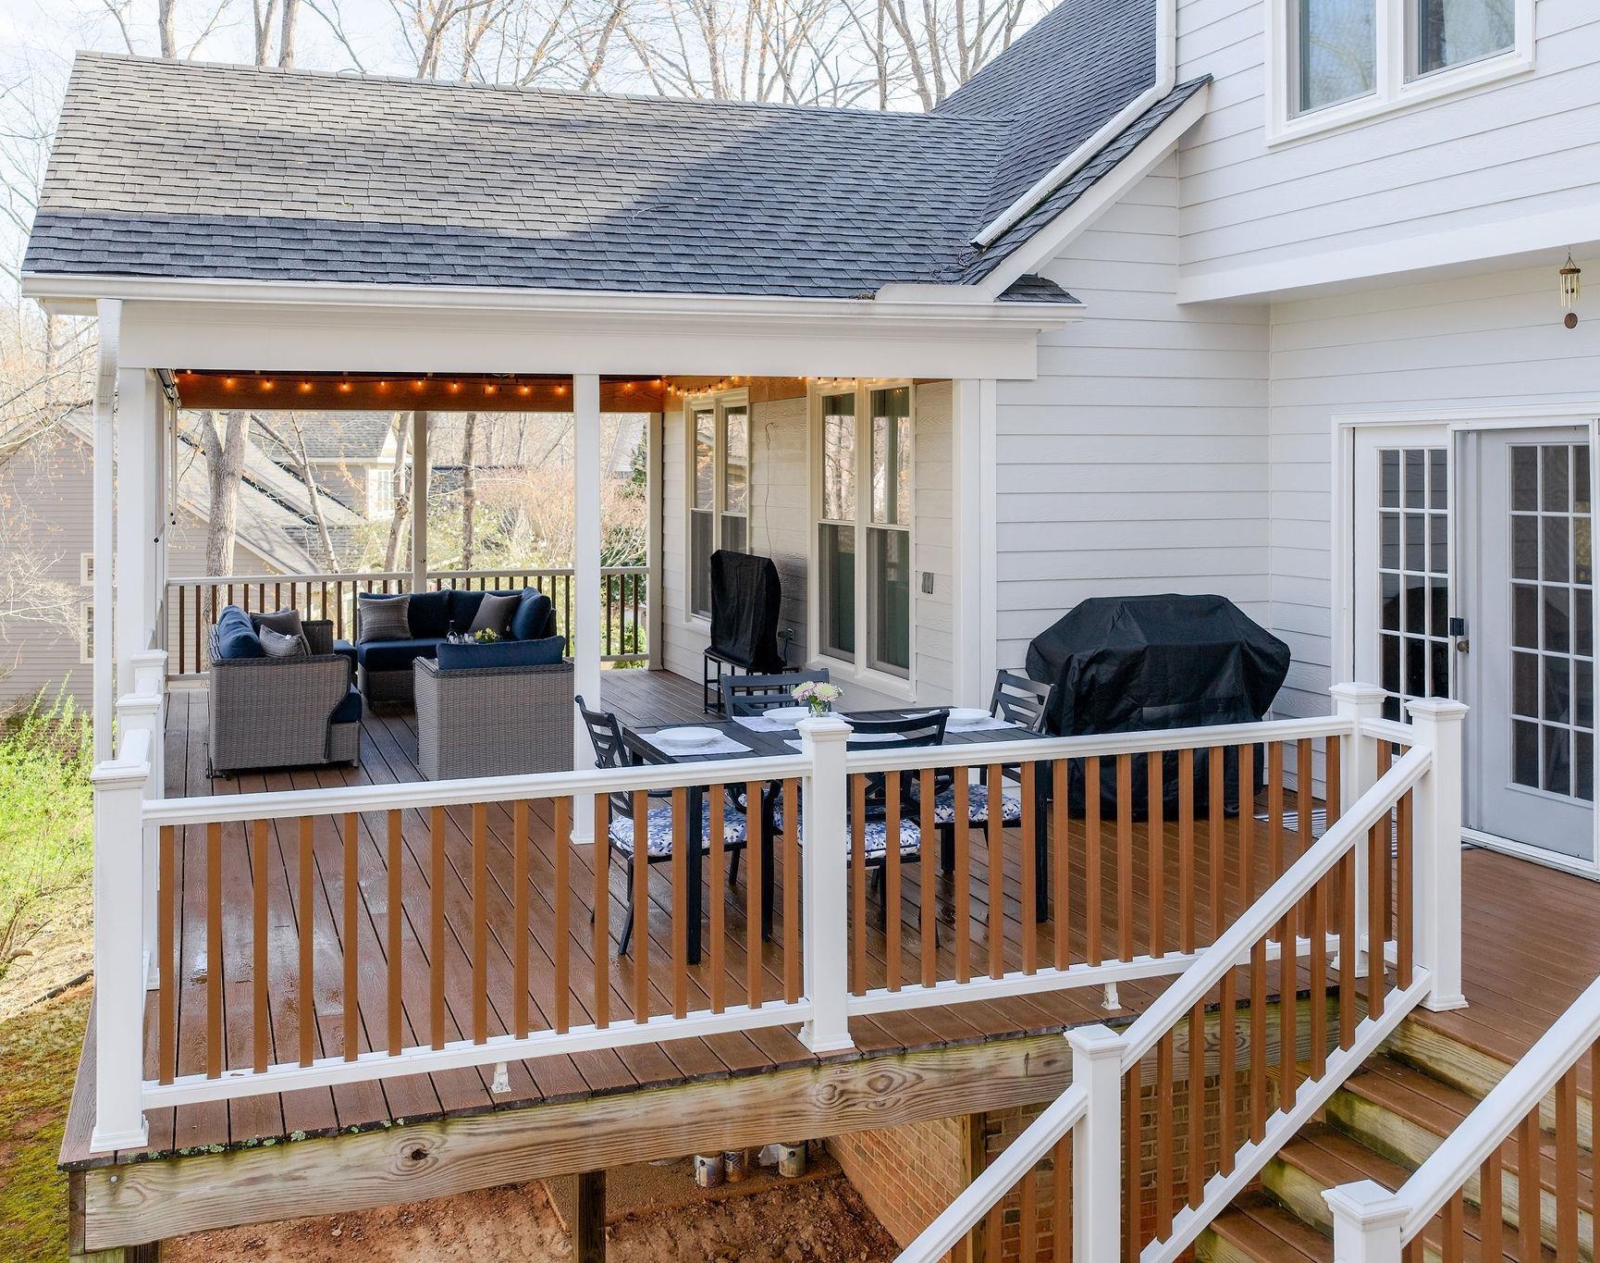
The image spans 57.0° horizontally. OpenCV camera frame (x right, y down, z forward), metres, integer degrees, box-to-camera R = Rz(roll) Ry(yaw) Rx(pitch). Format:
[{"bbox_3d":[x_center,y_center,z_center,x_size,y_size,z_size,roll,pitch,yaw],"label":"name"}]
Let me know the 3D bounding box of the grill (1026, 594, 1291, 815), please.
[{"bbox_3d":[1.910,0.379,7.840,1.400,1.150,0.600,-2,6,-20],"label":"grill"}]

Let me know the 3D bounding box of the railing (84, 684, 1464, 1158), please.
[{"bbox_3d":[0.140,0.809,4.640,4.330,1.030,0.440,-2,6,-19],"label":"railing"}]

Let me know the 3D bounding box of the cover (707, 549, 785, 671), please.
[{"bbox_3d":[-0.380,-0.182,10.620,0.270,0.760,1.050,-2,6,-20],"label":"cover"}]

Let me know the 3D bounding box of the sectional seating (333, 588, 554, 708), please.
[{"bbox_3d":[-2.840,0.090,11.680,1.750,0.850,0.900,-2,6,-20],"label":"sectional seating"}]

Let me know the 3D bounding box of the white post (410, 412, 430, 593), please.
[{"bbox_3d":[-3.190,-0.726,12.380,0.120,2.310,0.120,-2,6,-20],"label":"white post"}]

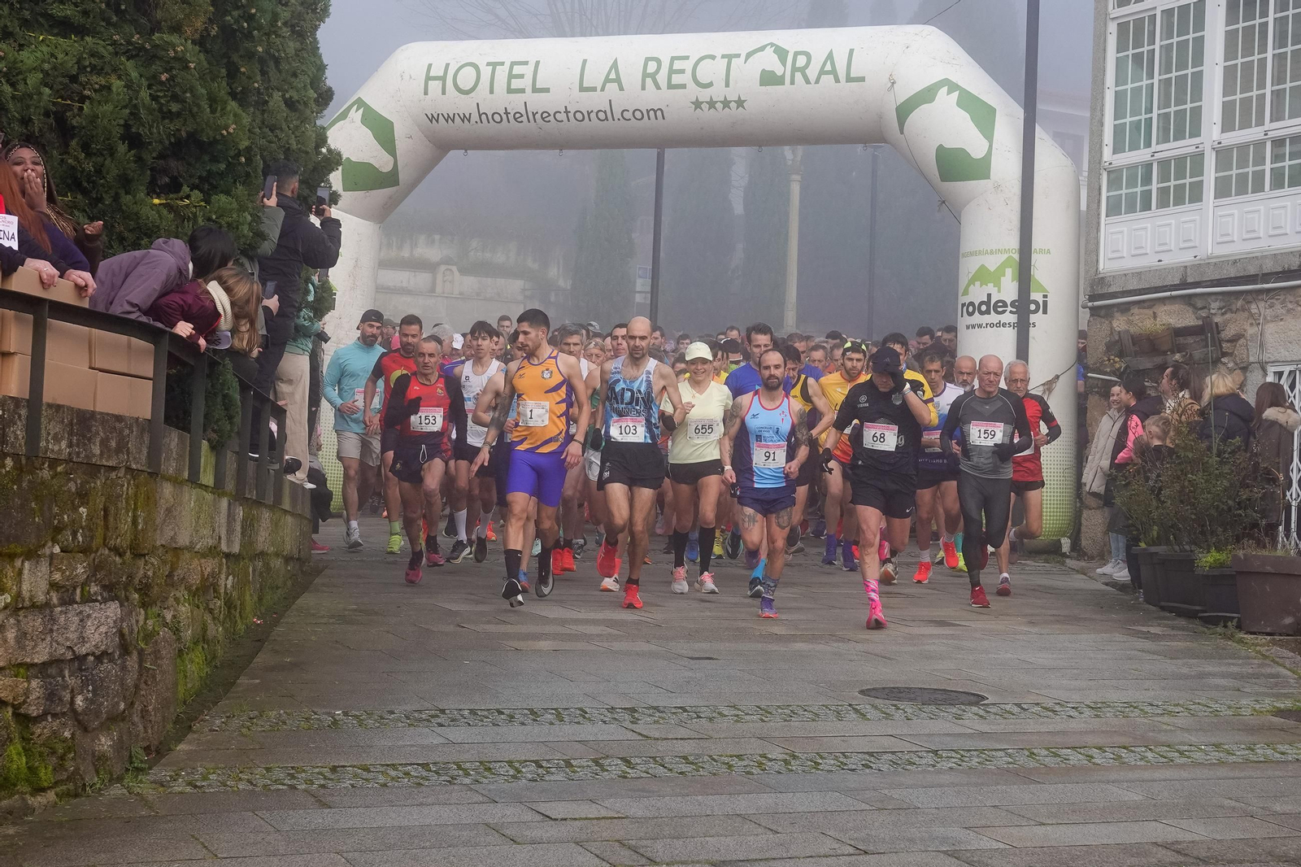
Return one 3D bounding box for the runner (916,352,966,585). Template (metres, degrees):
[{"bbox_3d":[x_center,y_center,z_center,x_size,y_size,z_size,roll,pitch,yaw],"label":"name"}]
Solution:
[{"bbox_3d":[2.086,0.244,16.300,0.520,1.643,0.700,2,-3,5],"label":"runner"}]

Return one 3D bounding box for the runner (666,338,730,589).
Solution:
[{"bbox_3d":[0.320,0.229,15.100,0.470,1.670,0.560,2,-3,-3],"label":"runner"}]

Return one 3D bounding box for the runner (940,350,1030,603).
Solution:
[{"bbox_3d":[2.203,0.313,14.900,0.590,1.650,0.750,2,-3,5],"label":"runner"}]

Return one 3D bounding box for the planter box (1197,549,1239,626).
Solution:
[{"bbox_3d":[3.820,1.050,15.020,0.450,0.430,0.440,2,-4,11],"label":"planter box"}]

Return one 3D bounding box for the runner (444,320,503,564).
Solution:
[{"bbox_3d":[-1.267,0.062,16.350,0.500,1.740,0.620,2,-3,3],"label":"runner"}]

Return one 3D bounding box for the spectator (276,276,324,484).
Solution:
[{"bbox_3d":[-2.425,-0.465,15.900,0.520,1.645,0.500,3,-3,-12],"label":"spectator"}]

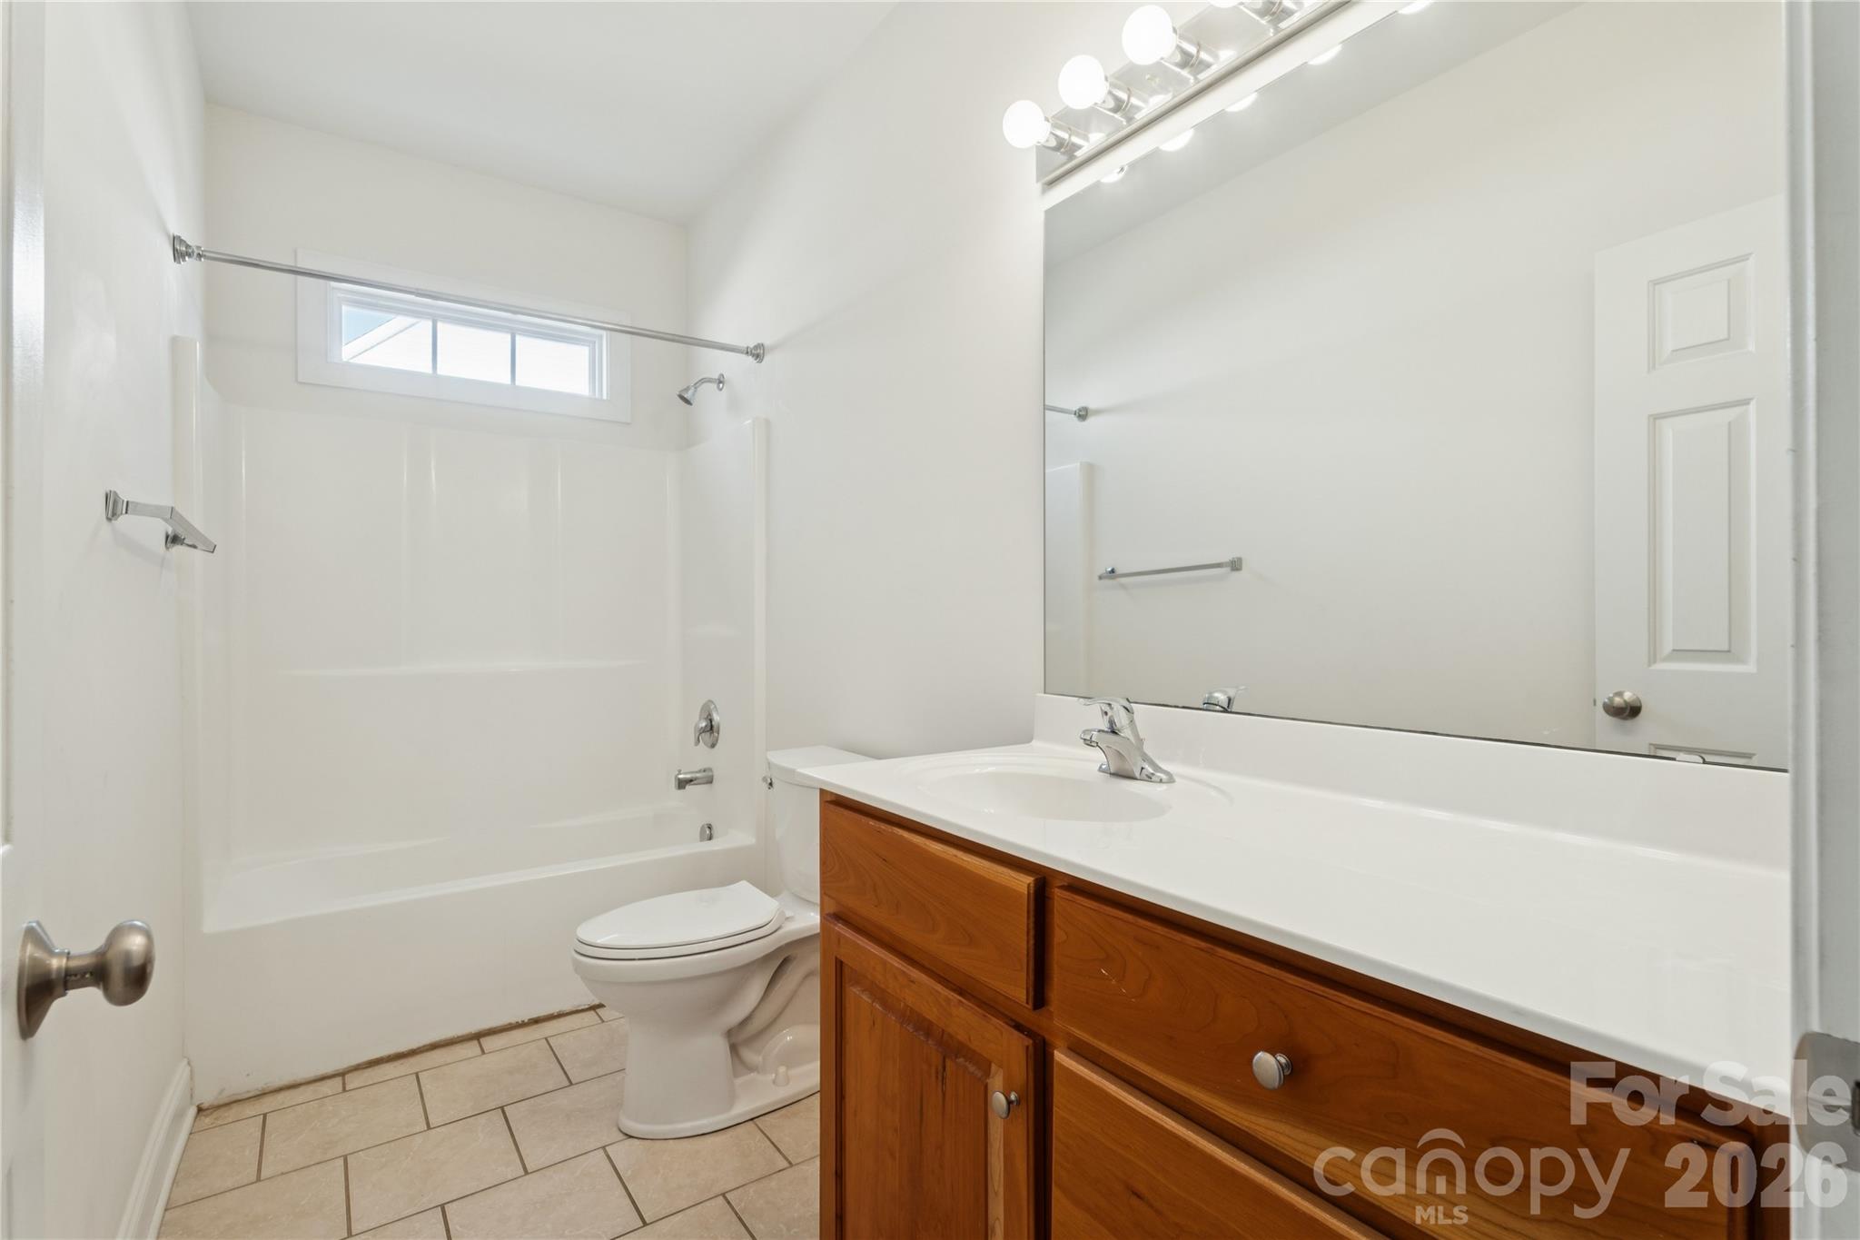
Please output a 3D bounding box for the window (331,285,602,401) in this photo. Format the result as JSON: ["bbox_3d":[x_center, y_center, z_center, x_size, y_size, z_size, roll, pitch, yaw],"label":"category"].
[{"bbox_3d":[-1.704,-1.024,3.108,0.890,0.280,0.080,0,0,-34],"label":"window"}]

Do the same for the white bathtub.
[{"bbox_3d":[-1.406,0.970,2.739,1.510,0.430,0.780,0,0,-35],"label":"white bathtub"}]

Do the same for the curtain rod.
[{"bbox_3d":[-1.202,-0.909,2.433,1.528,0.065,0.065,-1,1,-35],"label":"curtain rod"}]

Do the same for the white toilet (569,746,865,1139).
[{"bbox_3d":[-0.489,0.785,2.093,0.730,0.800,0.460,0,0,-35],"label":"white toilet"}]

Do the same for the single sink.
[{"bbox_3d":[0.189,0.324,1.317,0.400,0.140,0.540,0,0,-35],"label":"single sink"}]

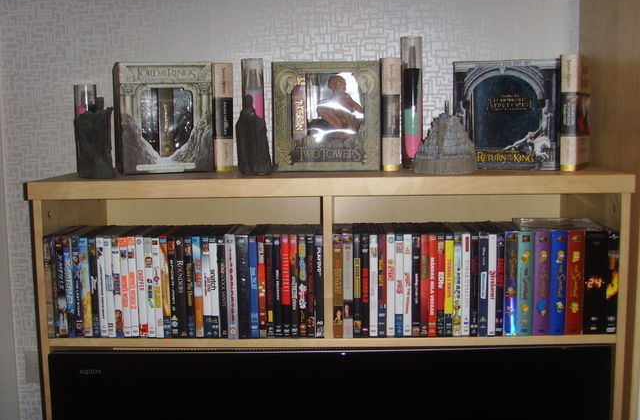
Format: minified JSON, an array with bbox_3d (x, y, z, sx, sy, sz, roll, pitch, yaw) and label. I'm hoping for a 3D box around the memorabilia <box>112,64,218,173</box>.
[{"bbox_3d":[-0.338,-0.197,1.559,0.187,0.225,0.160,-3,7,-18],"label":"memorabilia"}]

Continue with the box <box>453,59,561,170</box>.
[{"bbox_3d":[0.386,-0.195,1.497,0.205,0.217,0.140,1,7,14],"label":"box"}]

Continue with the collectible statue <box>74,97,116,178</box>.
[{"bbox_3d":[-0.428,-0.140,1.383,0.066,0.156,0.060,2,7,21],"label":"collectible statue"}]

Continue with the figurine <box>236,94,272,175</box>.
[{"bbox_3d":[-0.130,-0.148,1.435,0.066,0.153,0.066,1,7,14],"label":"figurine"}]

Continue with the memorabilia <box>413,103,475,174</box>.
[{"bbox_3d":[0.236,-0.139,1.381,0.115,0.137,0.105,3,8,29],"label":"memorabilia"}]

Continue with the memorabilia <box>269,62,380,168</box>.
[{"bbox_3d":[0.013,-0.198,1.552,0.218,0.221,0.150,-1,7,-2],"label":"memorabilia"}]

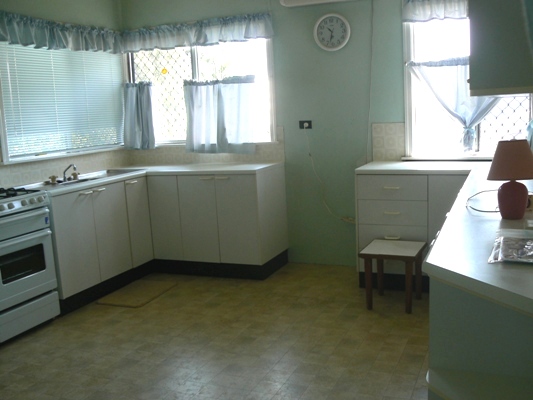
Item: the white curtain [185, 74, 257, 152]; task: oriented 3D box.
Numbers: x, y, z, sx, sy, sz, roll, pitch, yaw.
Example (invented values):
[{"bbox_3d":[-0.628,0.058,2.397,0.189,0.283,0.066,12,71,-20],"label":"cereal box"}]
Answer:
[{"bbox_3d":[-0.424,-0.759,5.006,0.725,0.666,0.070,1,10,23],"label":"white curtain"}]

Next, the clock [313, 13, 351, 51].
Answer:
[{"bbox_3d":[0.539,-1.362,4.520,0.300,0.300,0.045,1,10,23],"label":"clock"}]

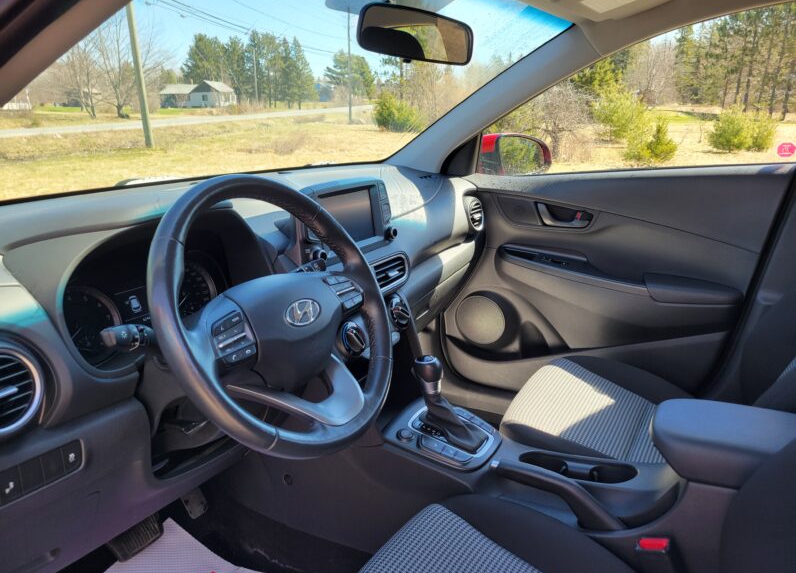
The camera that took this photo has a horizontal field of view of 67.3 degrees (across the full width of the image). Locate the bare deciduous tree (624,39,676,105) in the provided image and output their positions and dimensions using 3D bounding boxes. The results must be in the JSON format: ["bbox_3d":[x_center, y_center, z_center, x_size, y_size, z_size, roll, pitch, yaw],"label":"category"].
[{"bbox_3d":[24.488,-20.662,58.000,5.000,6.300,5.000,7,19,21],"label":"bare deciduous tree"}]

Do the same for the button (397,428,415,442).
[{"bbox_3d":[0.014,0.274,1.097,0.030,0.011,0.030,5,21,-2],"label":"button"}]

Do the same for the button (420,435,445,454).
[{"bbox_3d":[0.063,0.286,1.078,0.045,0.011,0.023,16,23,26],"label":"button"}]

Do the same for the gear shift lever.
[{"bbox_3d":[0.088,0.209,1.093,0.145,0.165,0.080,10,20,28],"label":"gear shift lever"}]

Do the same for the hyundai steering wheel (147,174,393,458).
[{"bbox_3d":[-0.157,0.038,0.769,0.105,0.370,0.370,-26,-1,34],"label":"hyundai steering wheel"}]

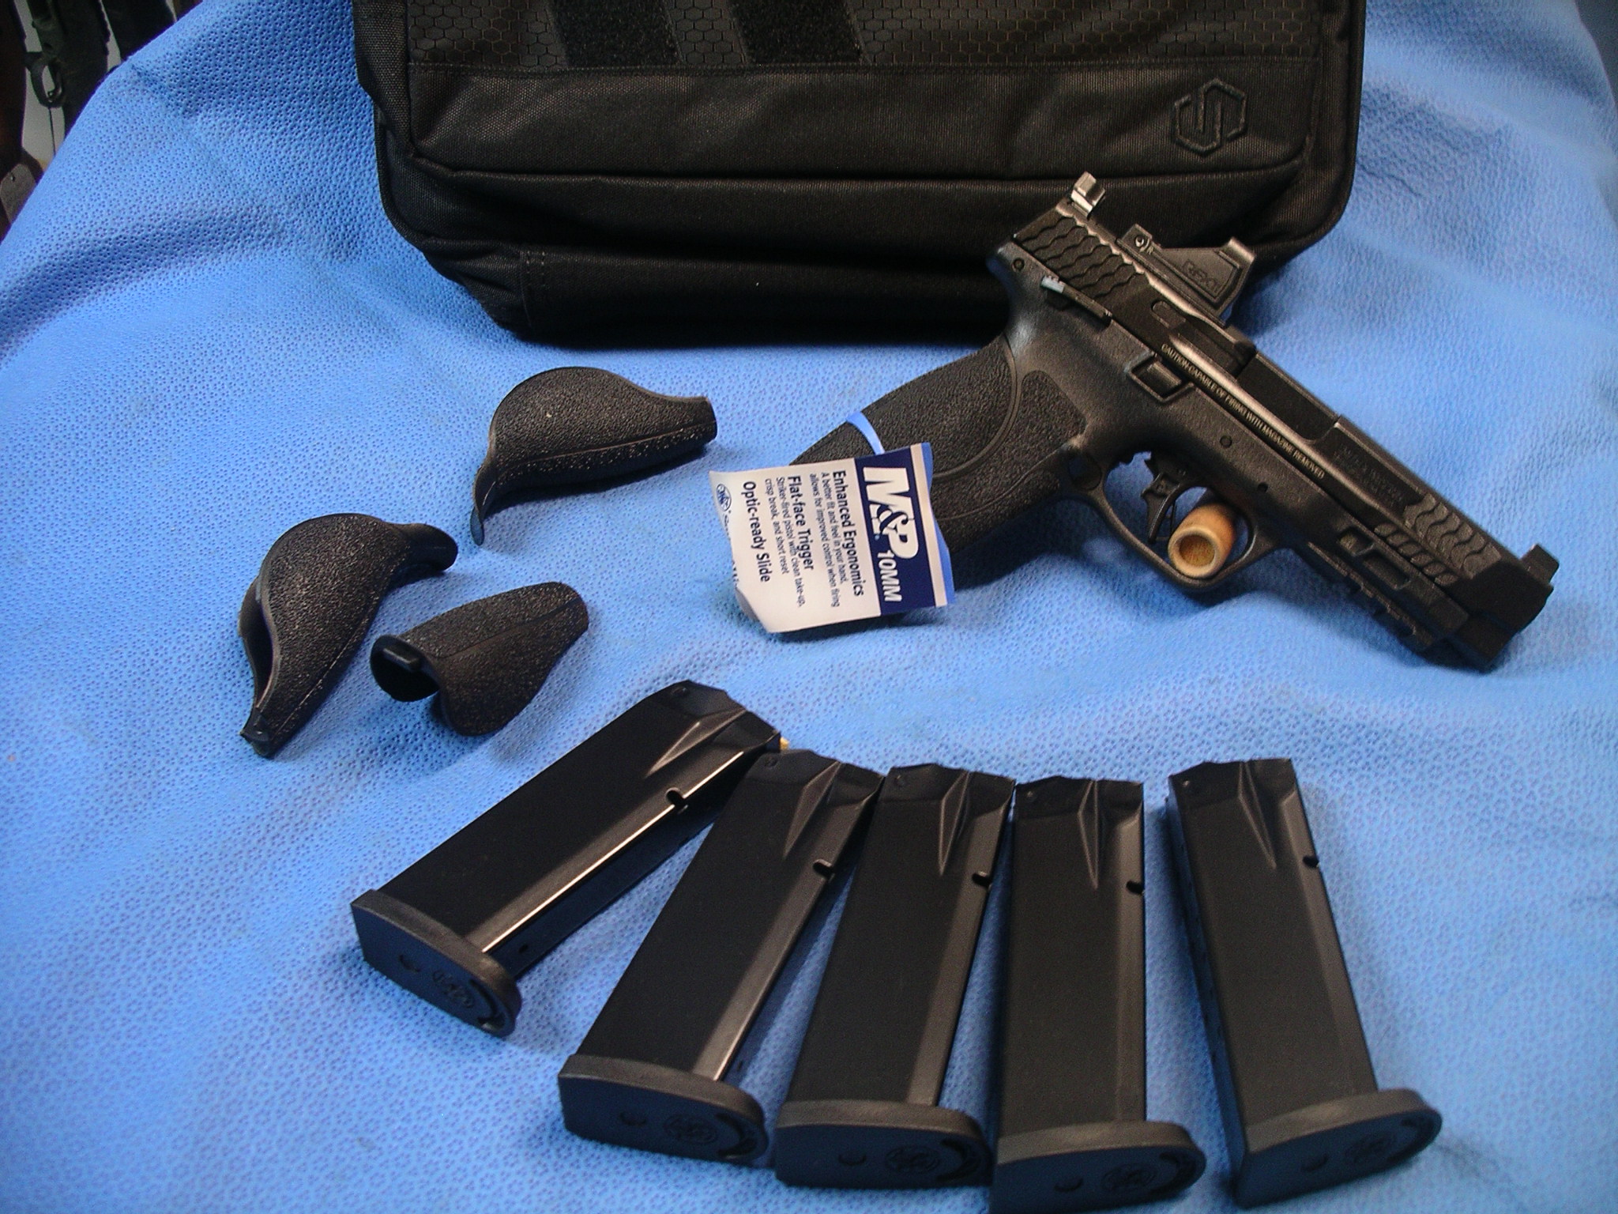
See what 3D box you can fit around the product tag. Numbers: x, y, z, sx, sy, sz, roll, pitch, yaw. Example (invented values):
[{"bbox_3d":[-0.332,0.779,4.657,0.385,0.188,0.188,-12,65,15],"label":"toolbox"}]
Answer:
[{"bbox_3d":[0.006,-0.019,0.482,0.062,0.012,0.055,-9,55,-2],"label":"product tag"}]

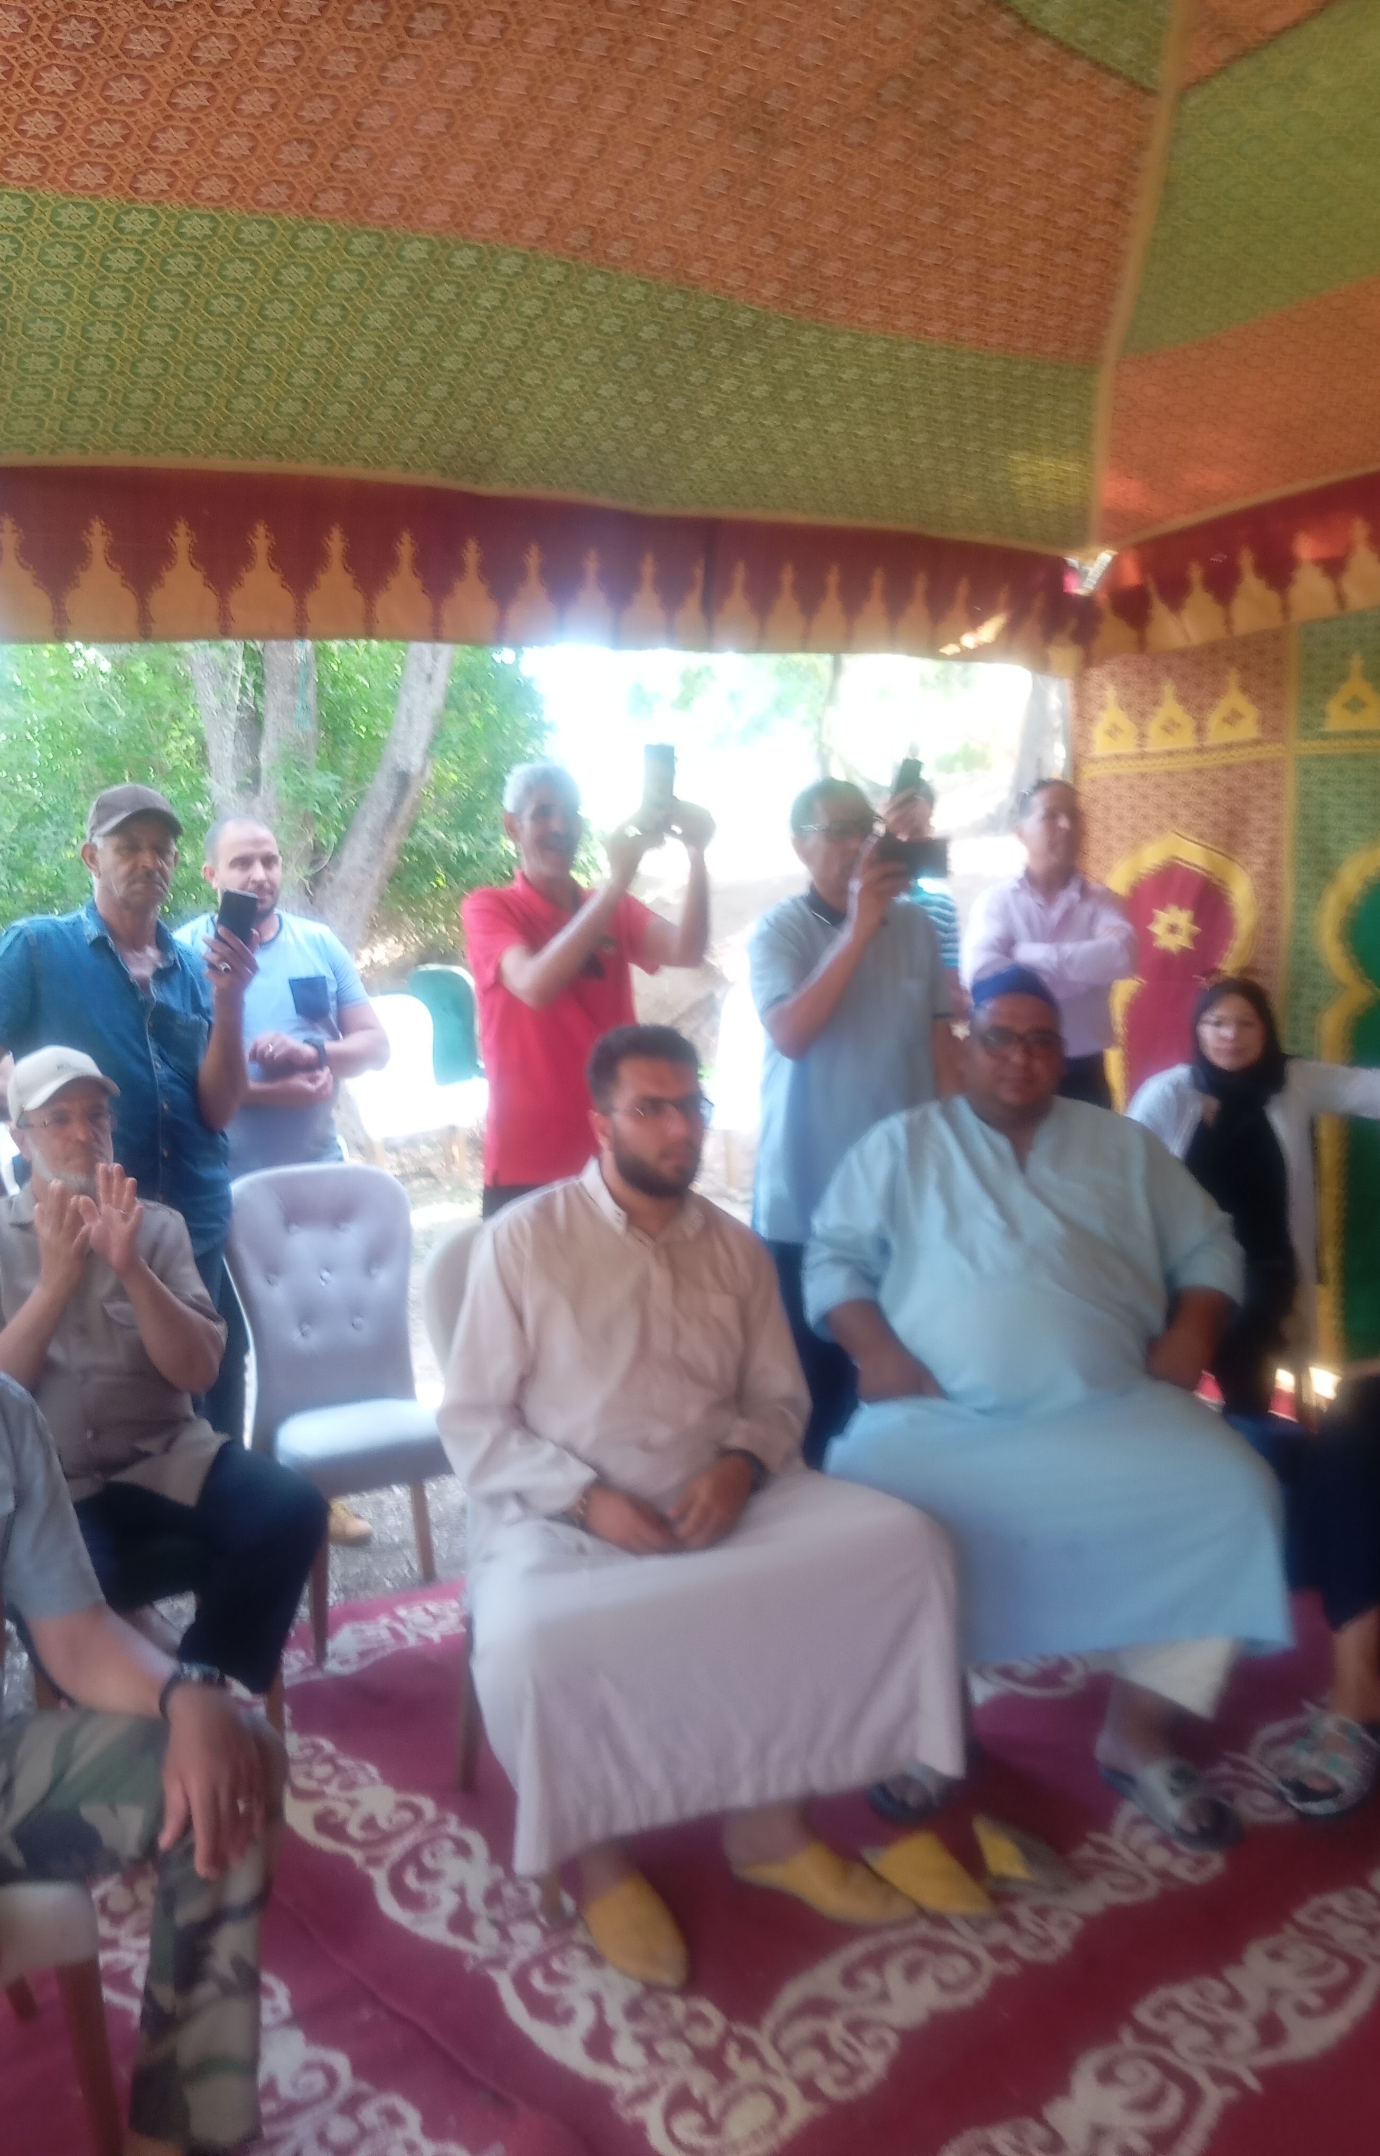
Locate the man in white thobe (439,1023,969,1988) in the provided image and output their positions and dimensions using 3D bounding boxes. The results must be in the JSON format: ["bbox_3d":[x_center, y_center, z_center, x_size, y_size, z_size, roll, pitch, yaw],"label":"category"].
[{"bbox_3d":[-0.020,0.583,2.757,0.630,1.320,0.830,-3,6,-27],"label":"man in white thobe"}]

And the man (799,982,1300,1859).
[{"bbox_3d":[0.600,0.510,3.162,0.800,1.390,0.840,0,5,-5],"label":"man"}]

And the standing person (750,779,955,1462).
[{"bbox_3d":[0.336,0.268,3.548,0.470,1.710,0.380,-4,8,-15],"label":"standing person"}]

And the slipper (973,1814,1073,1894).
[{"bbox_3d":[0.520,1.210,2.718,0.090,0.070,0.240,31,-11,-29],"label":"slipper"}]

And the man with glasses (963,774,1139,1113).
[{"bbox_3d":[0.882,0.152,4.261,0.470,1.710,0.310,-4,8,-10],"label":"man with glasses"}]

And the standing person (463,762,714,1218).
[{"bbox_3d":[-0.191,0.236,3.682,0.480,1.780,0.500,-6,9,-28],"label":"standing person"}]

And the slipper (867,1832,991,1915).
[{"bbox_3d":[0.376,1.210,2.699,0.097,0.065,0.240,-7,9,-30],"label":"slipper"}]

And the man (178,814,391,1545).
[{"bbox_3d":[-0.921,0.242,4.123,0.510,1.710,0.360,-4,8,-10],"label":"man"}]

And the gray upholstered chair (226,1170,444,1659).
[{"bbox_3d":[-0.700,0.685,3.751,0.470,0.930,0.570,-3,6,-25],"label":"gray upholstered chair"}]

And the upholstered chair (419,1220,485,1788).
[{"bbox_3d":[-0.120,0.749,2.953,0.500,0.950,0.580,-6,8,-26],"label":"upholstered chair"}]

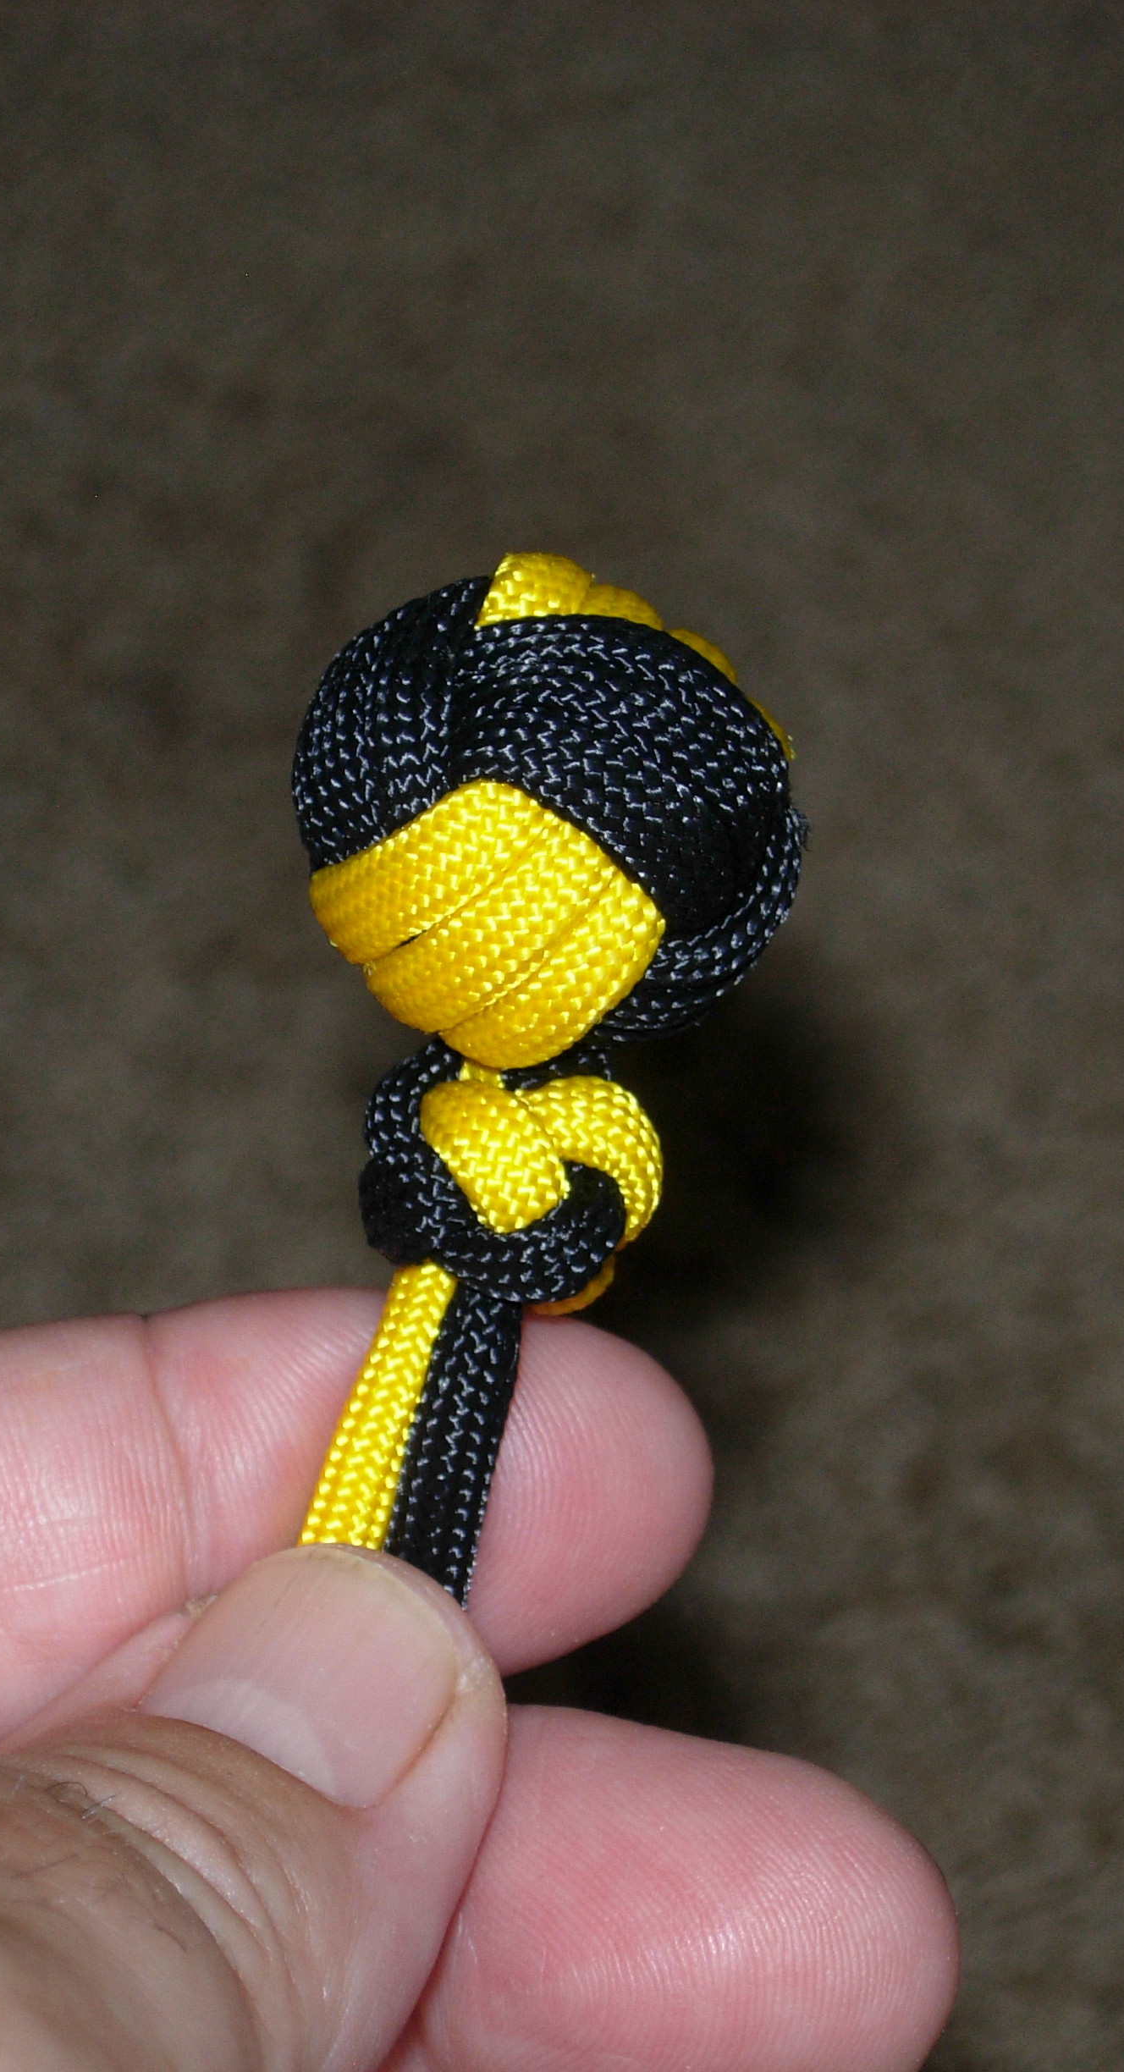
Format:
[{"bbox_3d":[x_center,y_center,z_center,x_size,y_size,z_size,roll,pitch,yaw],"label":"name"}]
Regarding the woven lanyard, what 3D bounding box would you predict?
[{"bbox_3d":[-0.003,0.003,0.357,0.026,0.025,0.057,8,97,0],"label":"woven lanyard"}]

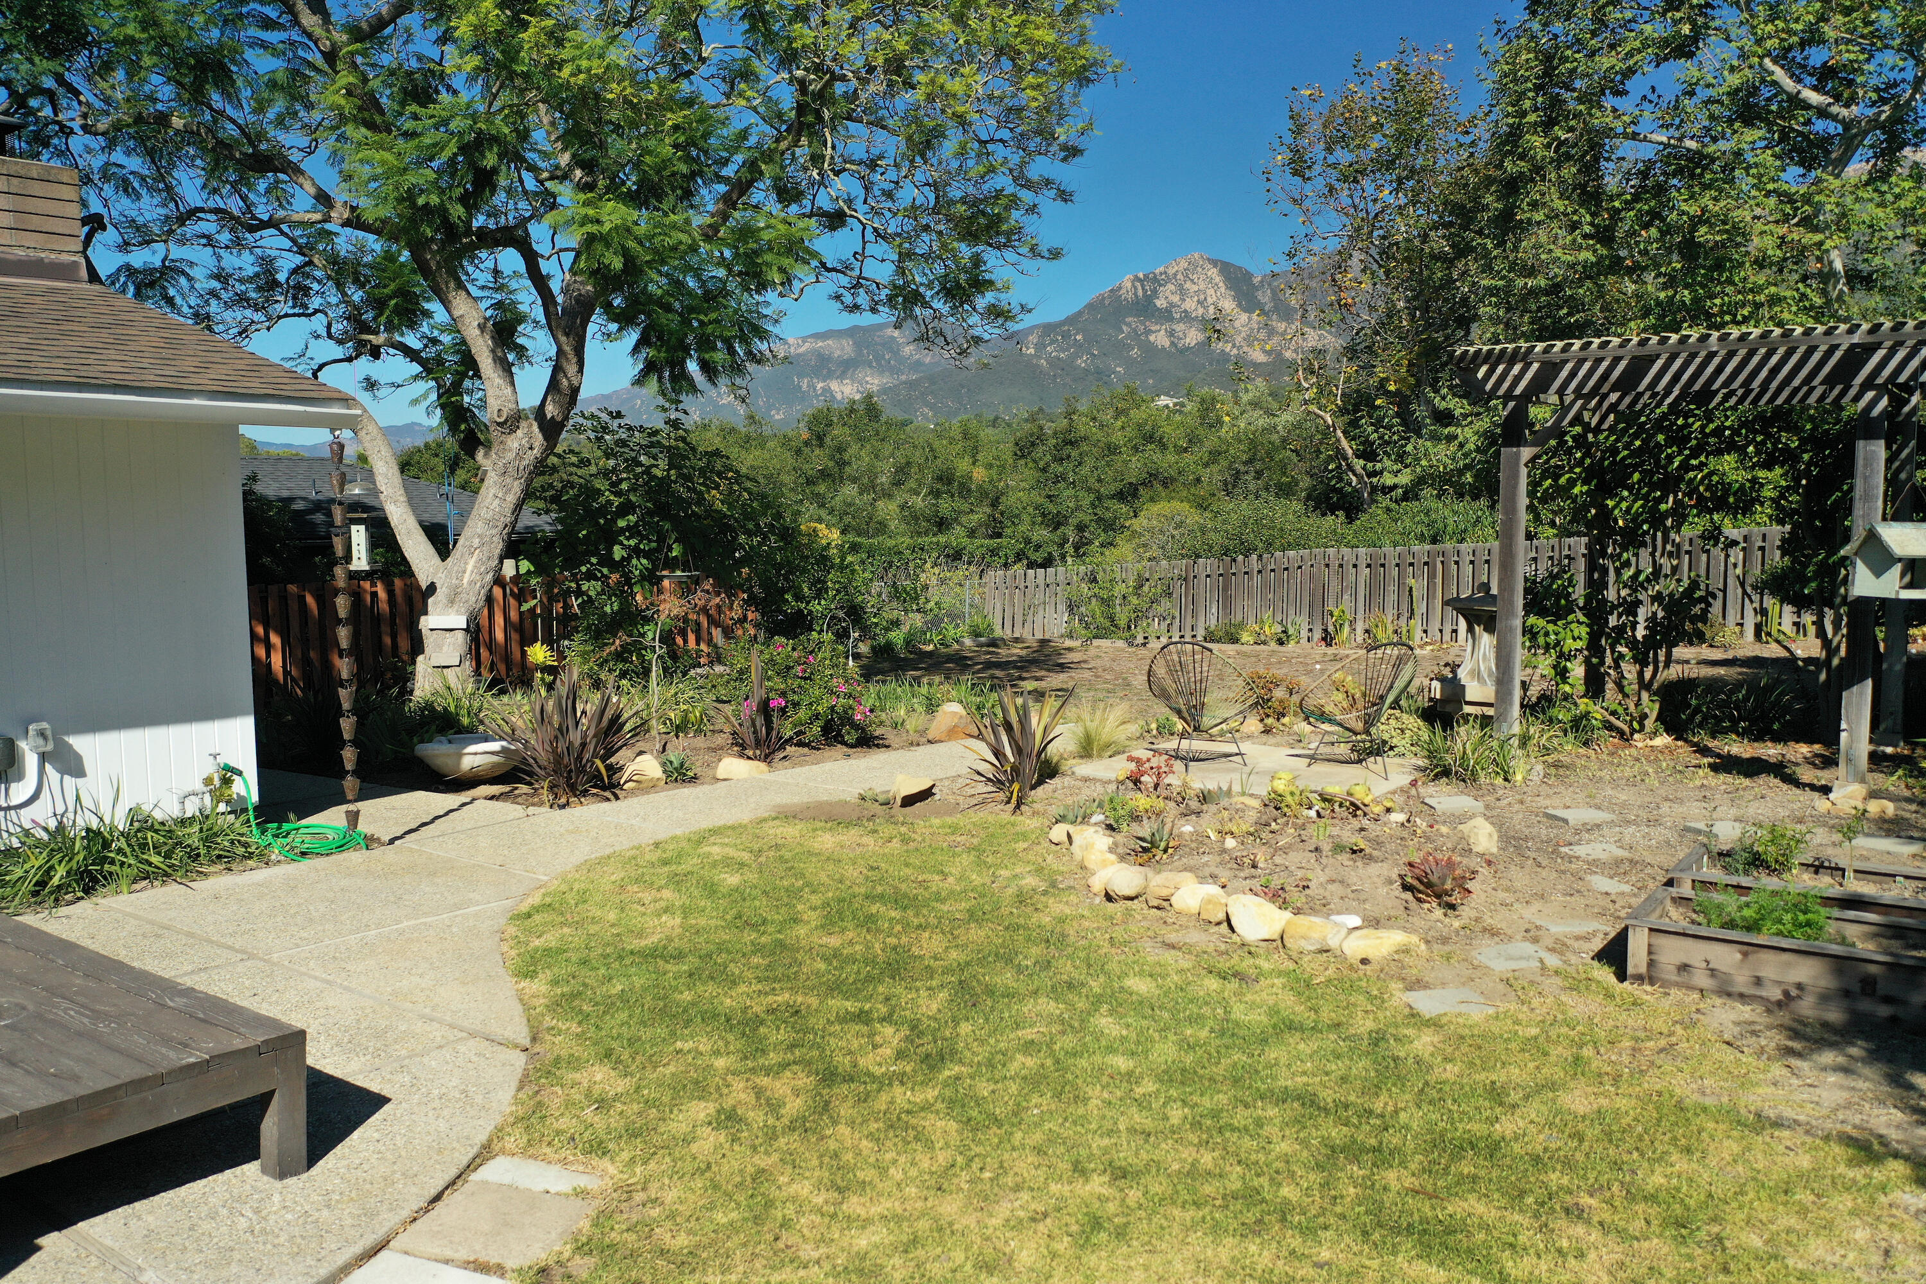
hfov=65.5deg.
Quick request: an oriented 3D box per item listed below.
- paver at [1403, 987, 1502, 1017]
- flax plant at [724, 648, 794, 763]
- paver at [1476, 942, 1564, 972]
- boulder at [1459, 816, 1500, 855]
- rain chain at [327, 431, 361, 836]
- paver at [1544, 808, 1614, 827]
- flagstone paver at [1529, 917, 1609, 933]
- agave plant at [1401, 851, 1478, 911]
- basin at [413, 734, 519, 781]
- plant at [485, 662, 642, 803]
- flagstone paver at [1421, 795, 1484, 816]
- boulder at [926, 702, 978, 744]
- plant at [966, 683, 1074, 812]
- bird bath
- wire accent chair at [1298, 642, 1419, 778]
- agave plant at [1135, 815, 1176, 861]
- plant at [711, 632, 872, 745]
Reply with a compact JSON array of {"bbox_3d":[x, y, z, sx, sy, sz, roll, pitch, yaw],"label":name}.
[{"bbox_3d":[1.843,1.386,5.681,0.320,0.040,0.290,-1,5,-10],"label":"paver"},{"bbox_3d":[-1.534,0.457,11.224,0.550,0.810,0.500,-1,5,-8],"label":"flax plant"},{"bbox_3d":[2.289,1.330,6.245,0.335,0.040,0.325,-1,5,-10],"label":"paver"},{"bbox_3d":[2.811,1.057,8.164,0.210,0.170,0.190,0,5,0],"label":"boulder"},{"bbox_3d":[-3.501,-0.022,8.481,0.095,2.280,0.095,-2,6,-22],"label":"rain chain"},{"bbox_3d":[3.660,1.044,8.899,0.340,0.040,0.320,-1,5,-10],"label":"paver"},{"bbox_3d":[2.713,1.280,6.759,0.330,0.040,0.280,-1,5,-10],"label":"flagstone paver"},{"bbox_3d":[2.267,1.109,7.132,0.360,0.230,0.350,1,6,18],"label":"agave plant"},{"bbox_3d":[-3.442,0.814,10.418,0.740,0.260,0.680,-2,6,-18],"label":"basin"},{"bbox_3d":[-2.571,0.603,9.819,1.000,0.850,0.950,0,5,0],"label":"plant"},{"bbox_3d":[3.026,1.013,9.269,0.335,0.040,0.325,-1,5,-8],"label":"flagstone paver"},{"bbox_3d":[-0.080,0.649,12.063,0.420,0.310,0.320,-1,5,-5],"label":"boulder"},{"bbox_3d":[0.359,0.663,9.523,0.720,0.750,0.660,0,5,0],"label":"plant"},{"bbox_3d":[4.509,0.087,12.982,0.660,1.180,0.660,4,7,37],"label":"bird bath"},{"bbox_3d":[2.807,0.462,10.658,0.820,0.870,0.750,-4,6,-32],"label":"wire accent chair"},{"bbox_3d":[1.035,1.040,8.043,0.230,0.210,0.230,0,5,7],"label":"agave plant"},{"bbox_3d":[-1.398,0.336,12.206,1.280,0.870,1.150,-1,5,-7],"label":"plant"}]

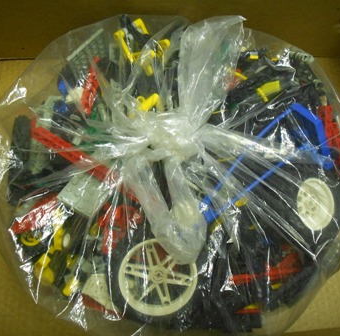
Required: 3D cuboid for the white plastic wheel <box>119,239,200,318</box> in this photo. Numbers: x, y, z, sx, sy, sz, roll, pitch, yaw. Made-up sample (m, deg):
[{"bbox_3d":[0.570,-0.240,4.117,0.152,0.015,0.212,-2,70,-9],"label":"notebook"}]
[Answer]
[{"bbox_3d":[-0.009,0.085,0.269,0.061,0.014,0.061,0,93,-2],"label":"white plastic wheel"}]

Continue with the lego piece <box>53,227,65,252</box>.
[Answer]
[{"bbox_3d":[-0.089,0.057,0.269,0.008,0.008,0.020,2,71,-11],"label":"lego piece"}]

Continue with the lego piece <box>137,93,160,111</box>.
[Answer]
[{"bbox_3d":[-0.019,-0.059,0.297,0.022,0.008,0.012,-40,87,-7],"label":"lego piece"}]

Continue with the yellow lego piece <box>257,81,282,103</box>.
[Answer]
[{"bbox_3d":[0.092,-0.071,0.314,0.021,0.009,0.015,-13,82,5],"label":"yellow lego piece"}]

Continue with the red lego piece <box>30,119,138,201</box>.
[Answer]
[{"bbox_3d":[-0.073,-0.005,0.284,0.128,0.010,0.008,30,37,23],"label":"red lego piece"}]

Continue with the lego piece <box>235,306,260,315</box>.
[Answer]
[{"bbox_3d":[0.062,0.115,0.270,0.021,0.008,0.009,-1,65,-4],"label":"lego piece"}]

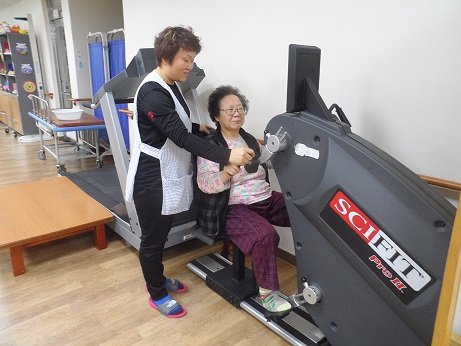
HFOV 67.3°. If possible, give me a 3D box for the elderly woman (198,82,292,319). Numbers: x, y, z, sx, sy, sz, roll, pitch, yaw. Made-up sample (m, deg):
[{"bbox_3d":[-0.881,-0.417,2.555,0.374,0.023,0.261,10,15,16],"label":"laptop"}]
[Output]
[{"bbox_3d":[0.145,0.102,2.062,0.520,1.190,0.960,-12,20,-39],"label":"elderly woman"}]

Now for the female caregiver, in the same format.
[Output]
[{"bbox_3d":[-0.205,0.045,1.887,0.670,1.570,0.480,6,16,17],"label":"female caregiver"}]

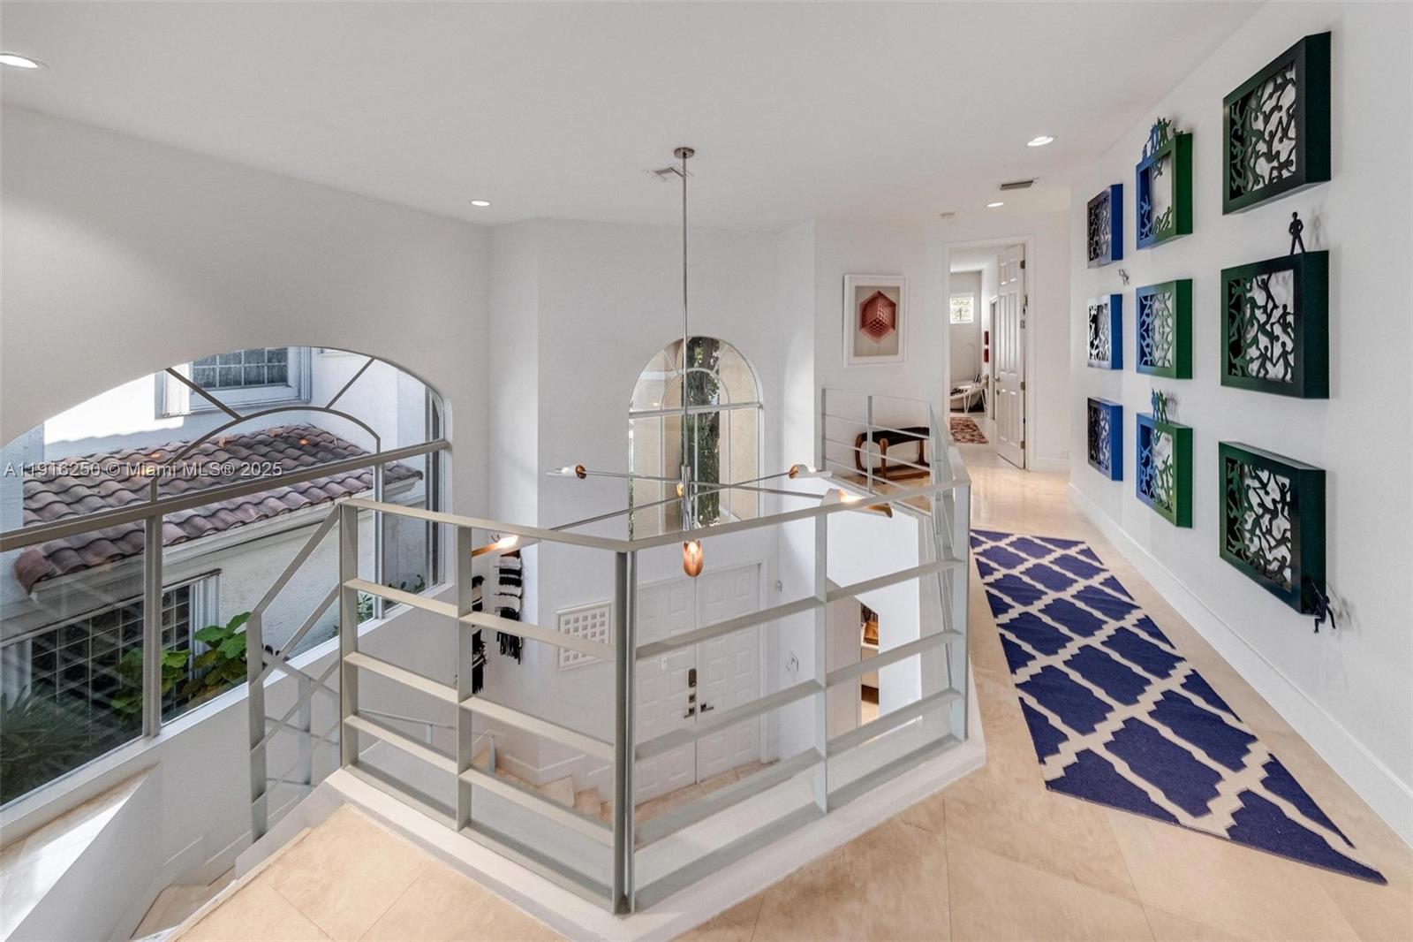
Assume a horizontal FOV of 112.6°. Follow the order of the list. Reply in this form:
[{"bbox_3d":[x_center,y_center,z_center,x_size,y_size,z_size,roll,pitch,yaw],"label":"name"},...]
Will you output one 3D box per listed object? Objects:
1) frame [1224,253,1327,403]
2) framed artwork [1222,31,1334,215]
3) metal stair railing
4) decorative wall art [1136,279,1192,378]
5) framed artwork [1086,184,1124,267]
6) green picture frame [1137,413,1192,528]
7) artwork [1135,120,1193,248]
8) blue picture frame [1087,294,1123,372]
[{"bbox_3d":[2.212,-0.569,1.852,0.068,0.510,0.479,0,7,24],"label":"frame"},{"bbox_3d":[2.203,-1.315,1.839,0.068,0.510,0.479,0,7,24],"label":"framed artwork"},{"bbox_3d":[0.214,0.332,3.228,2.586,1.500,4.451,3,12,23],"label":"metal stair railing"},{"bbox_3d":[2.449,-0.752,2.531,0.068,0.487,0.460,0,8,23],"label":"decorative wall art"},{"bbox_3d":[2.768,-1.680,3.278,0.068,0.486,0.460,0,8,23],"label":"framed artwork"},{"bbox_3d":[2.483,-0.025,2.565,0.065,0.495,0.465,-4,10,24],"label":"green picture frame"},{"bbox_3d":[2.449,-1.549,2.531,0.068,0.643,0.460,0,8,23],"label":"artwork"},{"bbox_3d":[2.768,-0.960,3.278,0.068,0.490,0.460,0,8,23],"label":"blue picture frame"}]

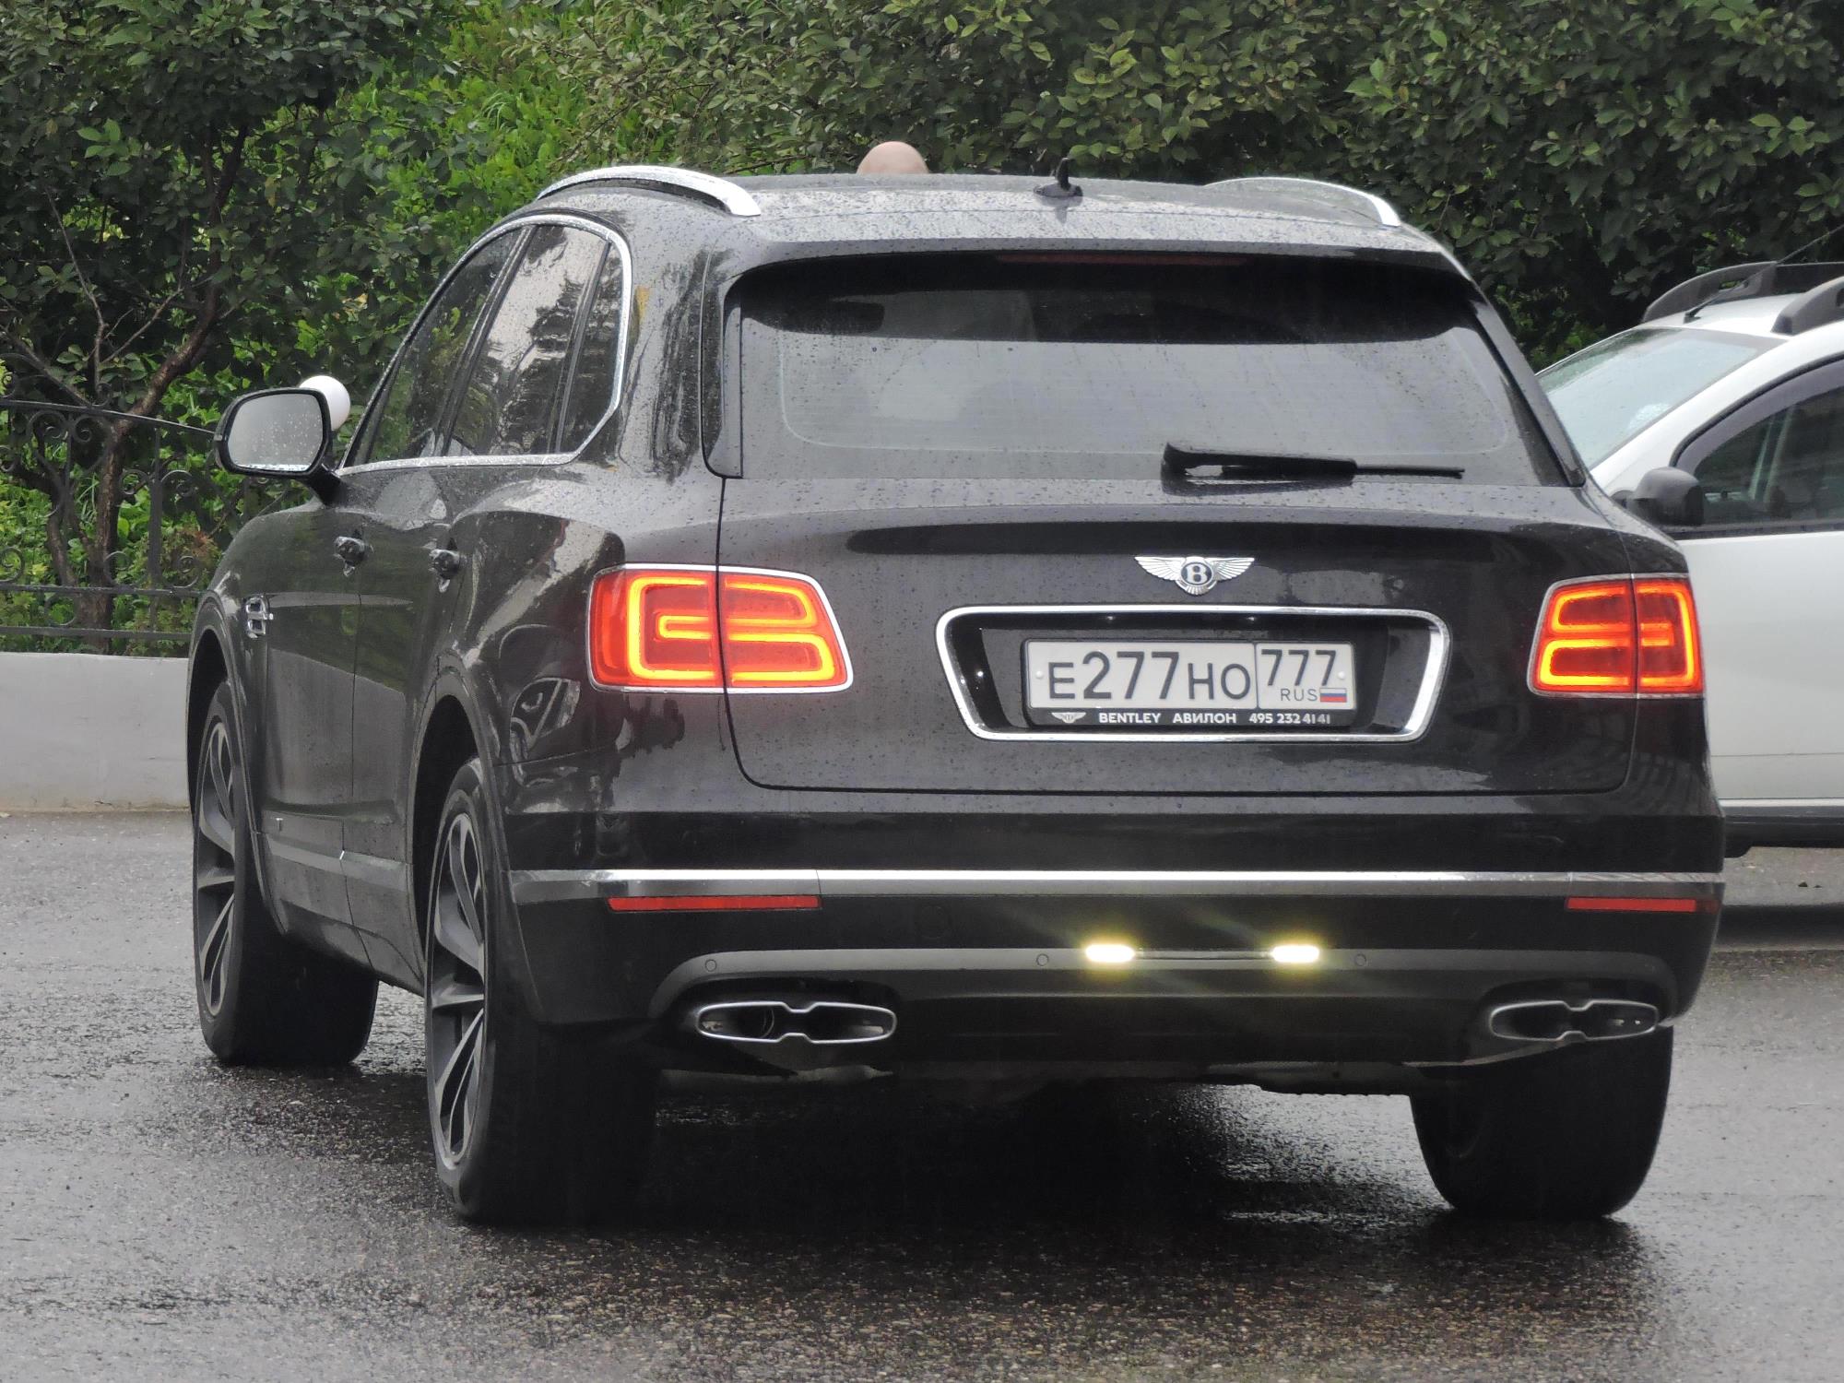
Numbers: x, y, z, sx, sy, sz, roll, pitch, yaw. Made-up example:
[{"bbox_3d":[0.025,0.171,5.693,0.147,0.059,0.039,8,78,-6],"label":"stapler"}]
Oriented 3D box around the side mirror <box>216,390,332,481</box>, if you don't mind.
[{"bbox_3d":[-1.195,-0.474,16.699,0.220,0.178,0.140,0,3,-12],"label":"side mirror"}]

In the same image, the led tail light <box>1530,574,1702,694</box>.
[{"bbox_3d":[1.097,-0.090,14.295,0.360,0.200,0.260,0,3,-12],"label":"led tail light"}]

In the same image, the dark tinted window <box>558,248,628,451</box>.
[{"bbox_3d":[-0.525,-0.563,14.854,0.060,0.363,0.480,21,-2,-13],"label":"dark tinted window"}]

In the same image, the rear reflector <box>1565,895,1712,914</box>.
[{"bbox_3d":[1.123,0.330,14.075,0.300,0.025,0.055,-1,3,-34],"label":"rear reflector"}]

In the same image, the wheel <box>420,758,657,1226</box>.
[{"bbox_3d":[-0.635,0.476,14.895,0.285,0.785,0.785,0,3,-12],"label":"wheel"}]

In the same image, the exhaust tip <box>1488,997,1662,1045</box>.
[{"bbox_3d":[1.002,0.508,14.058,0.300,0.068,0.120,0,3,-20],"label":"exhaust tip"}]

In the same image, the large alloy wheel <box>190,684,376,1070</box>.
[{"bbox_3d":[-1.256,0.338,17.822,0.285,0.785,0.785,0,3,-12],"label":"large alloy wheel"}]

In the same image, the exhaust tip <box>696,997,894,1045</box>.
[{"bbox_3d":[-0.199,0.500,13.801,0.300,0.068,0.120,1,3,-4],"label":"exhaust tip"}]

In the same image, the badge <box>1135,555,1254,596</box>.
[{"bbox_3d":[0.418,-0.178,13.872,0.187,0.063,0.015,0,-9,-12],"label":"badge"}]

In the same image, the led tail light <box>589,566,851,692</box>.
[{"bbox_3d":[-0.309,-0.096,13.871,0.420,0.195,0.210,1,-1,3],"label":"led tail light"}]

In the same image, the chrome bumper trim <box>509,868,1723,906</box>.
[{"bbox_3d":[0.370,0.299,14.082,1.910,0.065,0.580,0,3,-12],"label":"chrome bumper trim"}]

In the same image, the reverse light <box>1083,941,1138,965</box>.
[{"bbox_3d":[0.289,0.402,13.932,0.083,0.032,0.030,0,3,-12],"label":"reverse light"}]

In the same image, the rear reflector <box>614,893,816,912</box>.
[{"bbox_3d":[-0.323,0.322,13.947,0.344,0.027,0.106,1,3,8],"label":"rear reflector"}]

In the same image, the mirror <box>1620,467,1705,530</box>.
[{"bbox_3d":[1.715,-0.448,21.000,0.140,0.150,0.240,0,3,-14],"label":"mirror"}]

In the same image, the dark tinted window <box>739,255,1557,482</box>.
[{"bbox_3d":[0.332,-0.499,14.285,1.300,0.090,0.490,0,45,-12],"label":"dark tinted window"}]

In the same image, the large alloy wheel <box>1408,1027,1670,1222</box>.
[{"bbox_3d":[1.024,0.486,15.249,0.285,0.785,0.785,0,3,-12],"label":"large alloy wheel"}]

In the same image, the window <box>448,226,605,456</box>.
[{"bbox_3d":[-0.661,-0.592,15.384,0.060,0.410,0.850,17,0,-10],"label":"window"}]

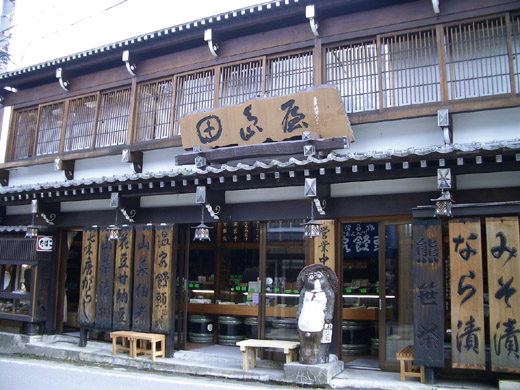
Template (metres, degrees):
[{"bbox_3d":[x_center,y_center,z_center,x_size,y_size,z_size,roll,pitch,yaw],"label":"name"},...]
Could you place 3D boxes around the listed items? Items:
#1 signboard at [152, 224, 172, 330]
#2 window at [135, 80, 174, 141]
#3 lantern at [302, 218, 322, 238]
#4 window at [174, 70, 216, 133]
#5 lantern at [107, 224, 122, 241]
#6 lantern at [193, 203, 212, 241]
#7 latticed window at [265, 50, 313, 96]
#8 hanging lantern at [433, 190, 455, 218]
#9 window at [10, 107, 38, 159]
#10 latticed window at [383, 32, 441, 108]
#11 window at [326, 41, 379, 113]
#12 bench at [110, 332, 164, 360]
[{"bbox_3d":[-1.584,1.372,8.547,0.365,1.732,0.045,-4,-11,27],"label":"signboard"},{"bbox_3d":[-1.915,-1.533,9.526,0.884,1.185,0.070,-4,-11,27],"label":"window"},{"bbox_3d":[0.750,0.483,7.516,0.268,0.283,0.268,-4,-11,27],"label":"lantern"},{"bbox_3d":[-1.163,-1.589,9.137,0.893,1.185,0.070,-4,-11,27],"label":"window"},{"bbox_3d":[-2.535,0.657,9.160,0.275,0.270,0.275,-3,-9,28],"label":"lantern"},{"bbox_3d":[-0.899,0.444,8.296,0.330,0.562,0.330,-3,-9,28],"label":"lantern"},{"bbox_3d":[0.442,-1.698,8.320,0.904,1.185,0.070,-4,-11,27],"label":"latticed window"},{"bbox_3d":[2.336,0.134,6.694,0.268,0.340,0.268,-4,-11,27],"label":"hanging lantern"},{"bbox_3d":[-5.321,-1.379,11.889,0.819,1.209,0.070,-3,-9,28],"label":"window"},{"bbox_3d":[2.229,-1.881,7.832,0.880,1.184,0.070,-3,-9,28],"label":"latticed window"},{"bbox_3d":[1.351,-1.752,7.859,0.914,1.185,0.070,-4,-11,27],"label":"window"},{"bbox_3d":[-1.940,2.353,8.271,0.934,0.335,0.355,-4,-9,32],"label":"bench"}]

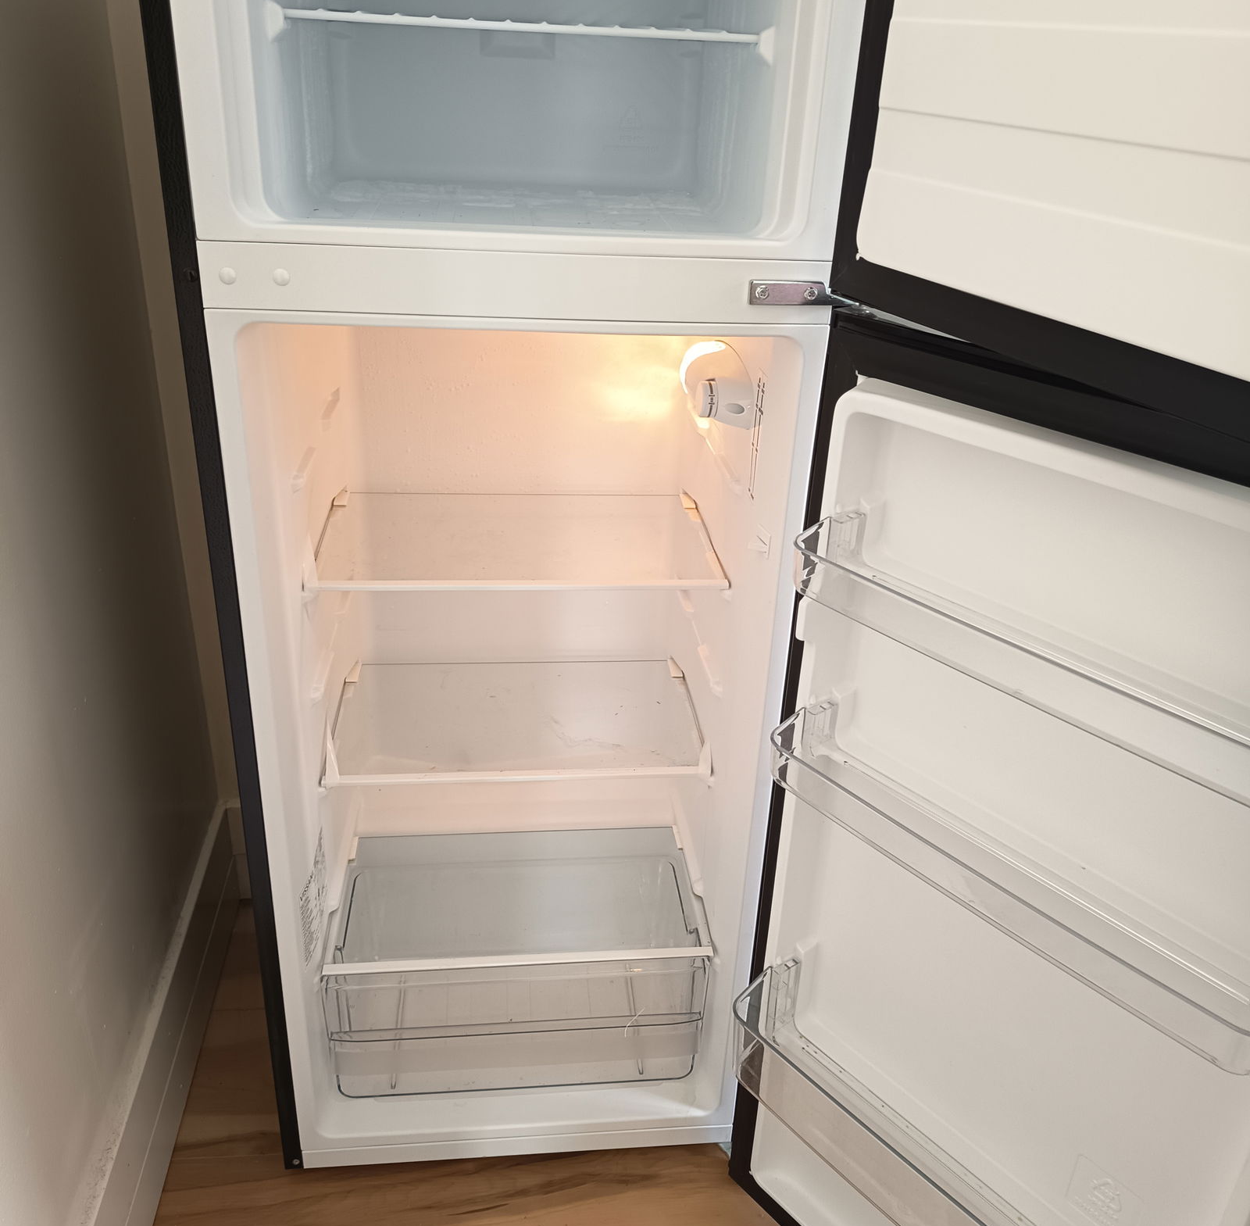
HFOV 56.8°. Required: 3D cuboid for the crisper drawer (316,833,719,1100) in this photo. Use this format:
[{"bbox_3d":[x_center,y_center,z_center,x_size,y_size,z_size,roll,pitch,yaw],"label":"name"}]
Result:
[{"bbox_3d":[-0.134,0.437,1.462,0.444,0.214,0.243,0,26,-7],"label":"crisper drawer"}]

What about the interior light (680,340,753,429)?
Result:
[{"bbox_3d":[0.088,-0.226,1.151,0.053,0.082,0.128,0,26,-7],"label":"interior light"}]

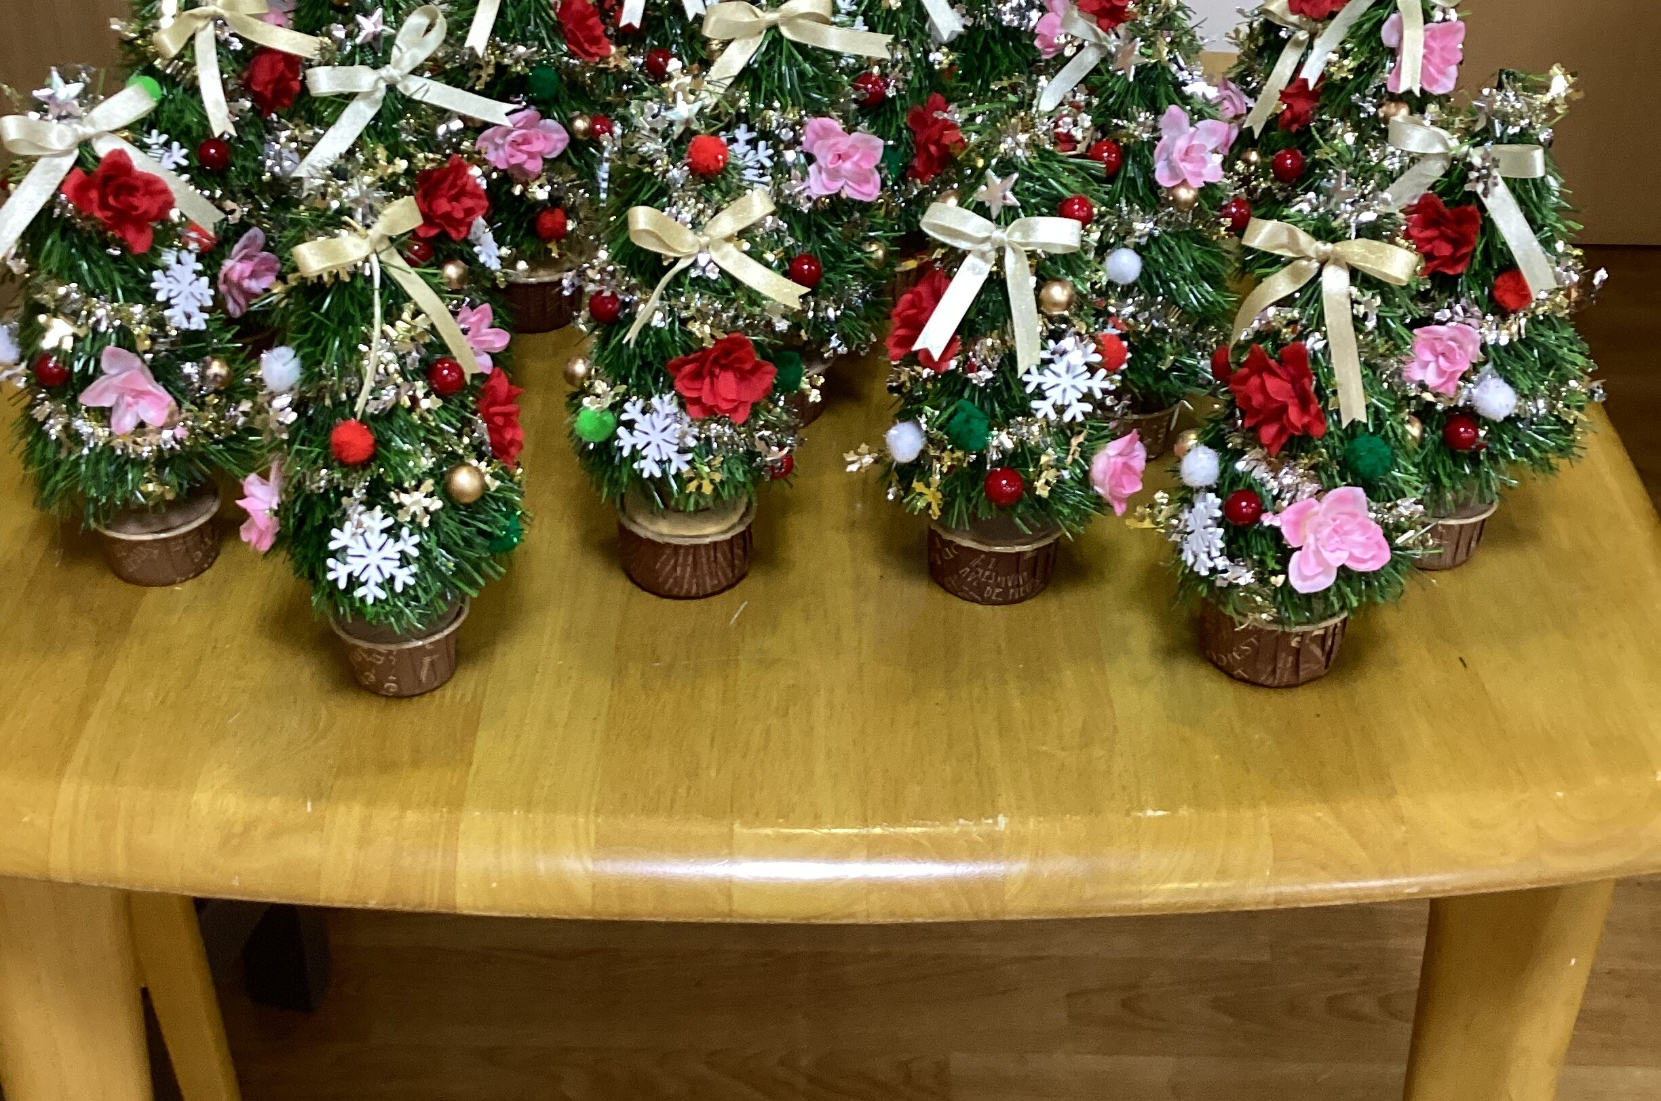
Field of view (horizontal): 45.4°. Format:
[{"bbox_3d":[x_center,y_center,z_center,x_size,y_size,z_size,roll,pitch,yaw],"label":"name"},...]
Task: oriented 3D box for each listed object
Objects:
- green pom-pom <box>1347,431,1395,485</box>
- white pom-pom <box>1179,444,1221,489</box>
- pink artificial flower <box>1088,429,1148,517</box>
[{"bbox_3d":[0.183,-0.032,0.674,0.017,0.017,0.017,1,33,0],"label":"green pom-pom"},{"bbox_3d":[0.127,-0.029,0.680,0.015,0.015,0.015,1,33,0],"label":"white pom-pom"},{"bbox_3d":[0.113,-0.031,0.781,0.020,0.036,0.035,12,35,16],"label":"pink artificial flower"}]

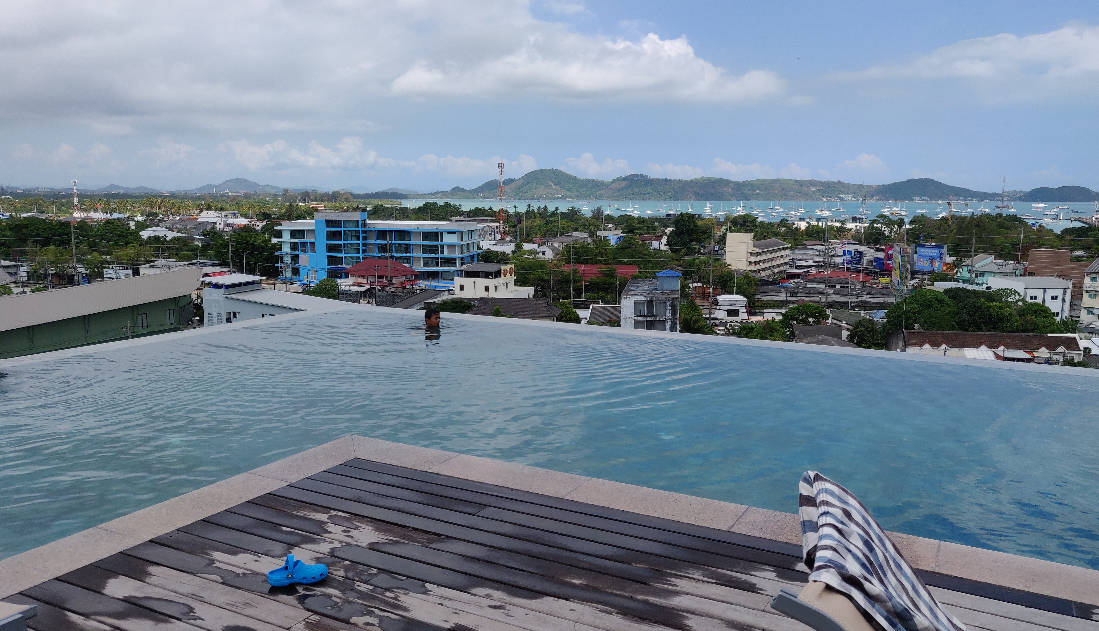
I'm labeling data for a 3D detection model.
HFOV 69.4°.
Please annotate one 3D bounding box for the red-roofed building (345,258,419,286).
[{"bbox_3d":[-43.790,-10.340,207.284,18.000,8.100,10.800,8,11,41],"label":"red-roofed building"}]

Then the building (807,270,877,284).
[{"bbox_3d":[76.009,-8.836,208.504,15.400,5.000,11.300,4,10,27],"label":"building"}]

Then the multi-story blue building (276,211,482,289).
[{"bbox_3d":[-50.179,-20.631,234.555,57.000,20.100,23.300,2,9,12],"label":"multi-story blue building"}]

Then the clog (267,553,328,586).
[{"bbox_3d":[-0.964,0.975,3.042,0.222,0.102,0.089,-2,9,-11],"label":"clog"}]

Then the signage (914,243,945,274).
[{"bbox_3d":[109.607,-16.640,228.559,7.800,8.000,0.600,8,12,42],"label":"signage"}]

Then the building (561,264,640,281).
[{"bbox_3d":[13.110,-9.560,206.180,19.500,7.000,15.000,2,9,13],"label":"building"}]

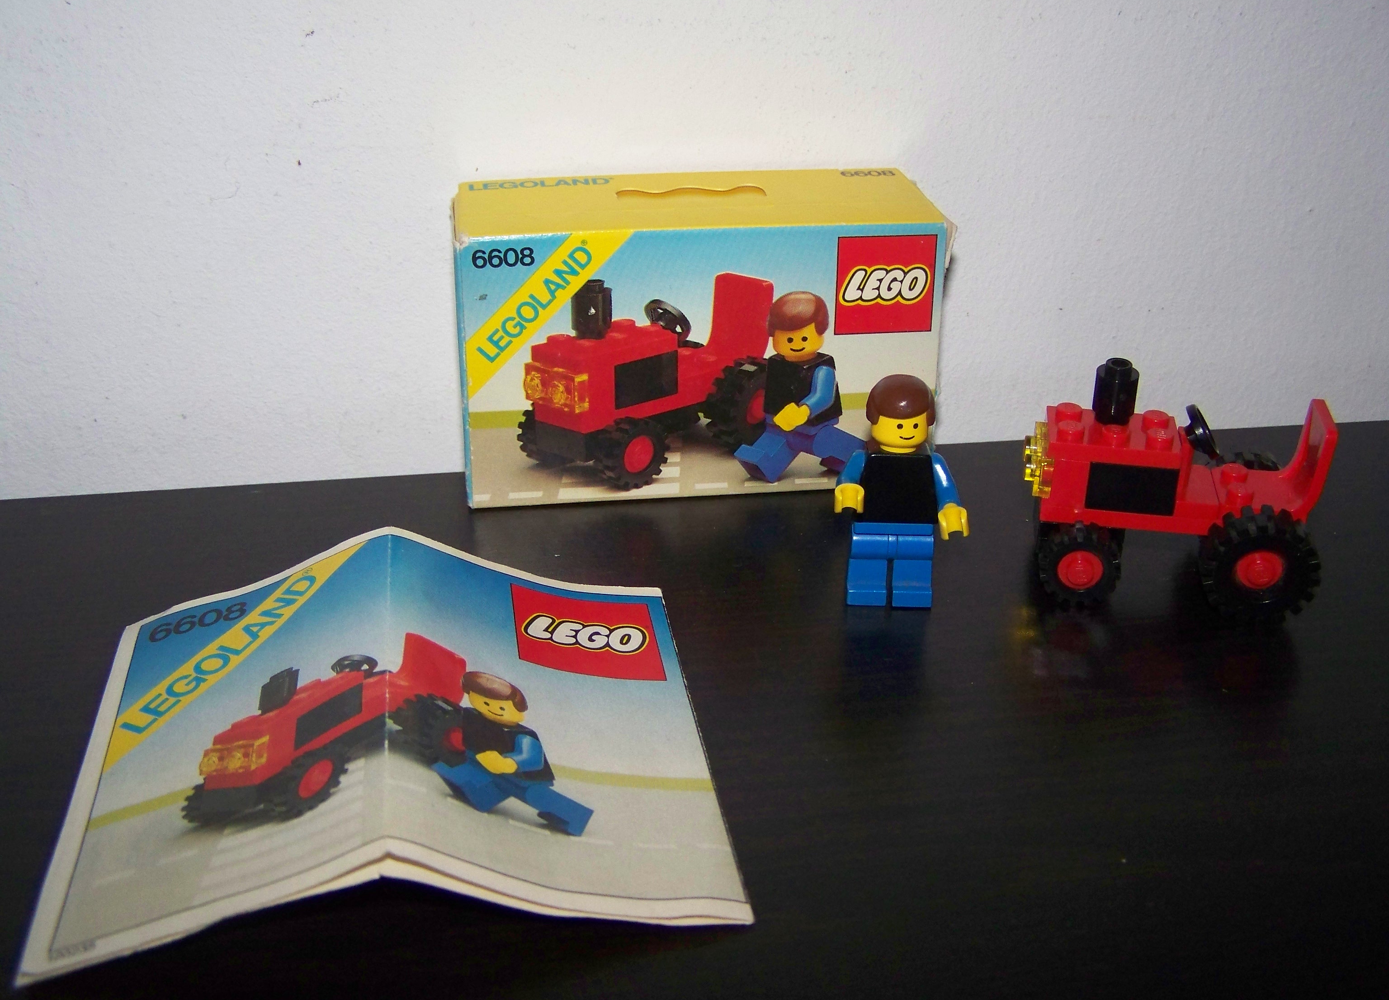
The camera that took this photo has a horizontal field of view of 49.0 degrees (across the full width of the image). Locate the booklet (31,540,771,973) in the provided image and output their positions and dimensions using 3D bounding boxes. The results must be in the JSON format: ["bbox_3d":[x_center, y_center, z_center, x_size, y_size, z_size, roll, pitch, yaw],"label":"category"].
[{"bbox_3d":[-0.047,0.033,0.236,0.096,0.019,0.093,-3,27,-7],"label":"booklet"}]

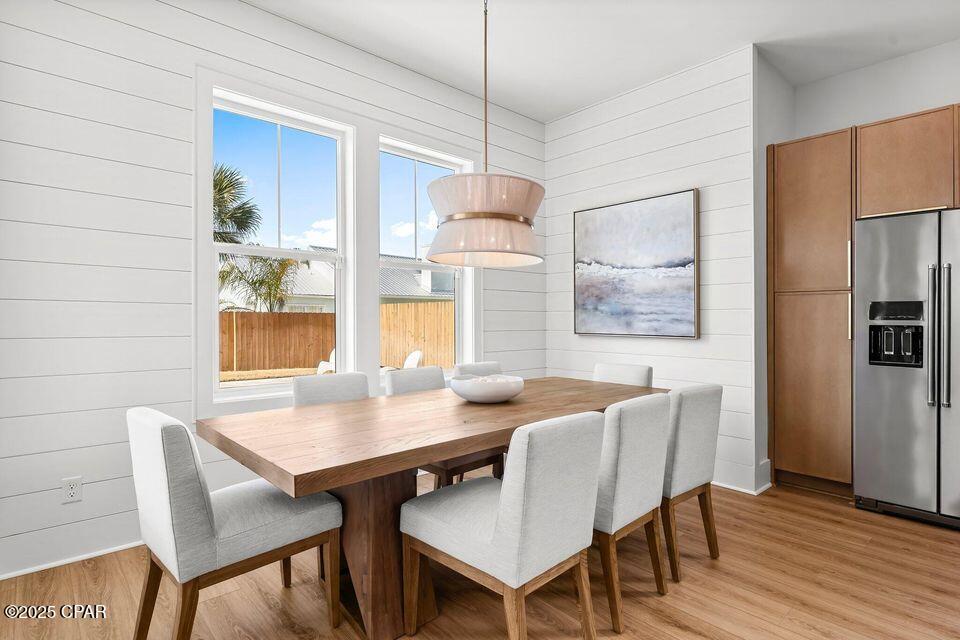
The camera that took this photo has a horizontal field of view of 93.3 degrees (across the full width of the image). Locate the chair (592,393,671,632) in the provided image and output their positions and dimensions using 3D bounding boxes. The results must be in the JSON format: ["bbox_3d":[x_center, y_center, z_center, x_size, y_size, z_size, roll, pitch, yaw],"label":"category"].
[{"bbox_3d":[0.448,0.735,1.960,0.425,0.850,0.590,0,0,-44],"label":"chair"}]

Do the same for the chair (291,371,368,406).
[{"bbox_3d":[-0.700,0.735,2.510,0.425,0.850,0.590,0,0,-44],"label":"chair"}]

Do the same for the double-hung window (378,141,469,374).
[{"bbox_3d":[-0.450,-0.435,3.590,0.880,1.790,0.090,0,0,-40],"label":"double-hung window"}]

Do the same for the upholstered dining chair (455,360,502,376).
[{"bbox_3d":[0.186,0.735,3.140,0.425,0.850,0.590,0,0,-44],"label":"upholstered dining chair"}]

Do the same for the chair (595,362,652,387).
[{"bbox_3d":[0.800,0.735,3.010,0.590,0.850,0.425,0,0,-42],"label":"chair"}]

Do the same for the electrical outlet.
[{"bbox_3d":[-1.972,0.826,2.196,0.074,0.118,0.010,0,0,-40],"label":"electrical outlet"}]

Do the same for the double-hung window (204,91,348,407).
[{"bbox_3d":[-1.262,-0.435,2.910,0.880,1.790,0.090,0,0,-40],"label":"double-hung window"}]

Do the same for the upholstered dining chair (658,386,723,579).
[{"bbox_3d":[0.807,0.735,2.260,0.425,0.850,0.590,0,0,-44],"label":"upholstered dining chair"}]

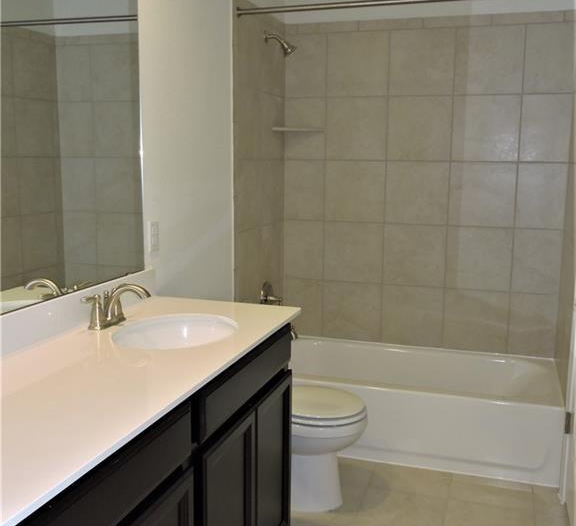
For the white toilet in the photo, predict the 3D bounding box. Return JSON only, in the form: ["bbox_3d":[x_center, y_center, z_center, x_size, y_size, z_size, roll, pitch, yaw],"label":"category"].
[{"bbox_3d":[-0.010,0.590,2.752,0.715,0.715,0.430,3,9,18],"label":"white toilet"}]

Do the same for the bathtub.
[{"bbox_3d":[0.564,0.686,3.364,1.486,0.347,0.752,3,9,18],"label":"bathtub"}]

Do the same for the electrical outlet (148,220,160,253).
[{"bbox_3d":[-0.476,-0.095,2.400,0.010,0.116,0.072,3,9,18],"label":"electrical outlet"}]

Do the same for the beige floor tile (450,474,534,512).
[{"bbox_3d":[0.849,0.957,2.783,0.331,0.010,0.241,3,9,18],"label":"beige floor tile"}]

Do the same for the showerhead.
[{"bbox_3d":[-0.034,-1.101,3.349,0.166,0.130,0.070,3,9,18],"label":"showerhead"}]

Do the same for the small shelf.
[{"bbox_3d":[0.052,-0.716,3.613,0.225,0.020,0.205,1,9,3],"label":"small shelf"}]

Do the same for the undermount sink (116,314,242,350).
[{"bbox_3d":[-0.330,0.269,1.980,0.355,0.150,0.420,3,9,18],"label":"undermount sink"}]

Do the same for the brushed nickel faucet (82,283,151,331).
[{"bbox_3d":[-0.488,0.127,2.004,0.170,0.128,0.235,3,9,18],"label":"brushed nickel faucet"}]

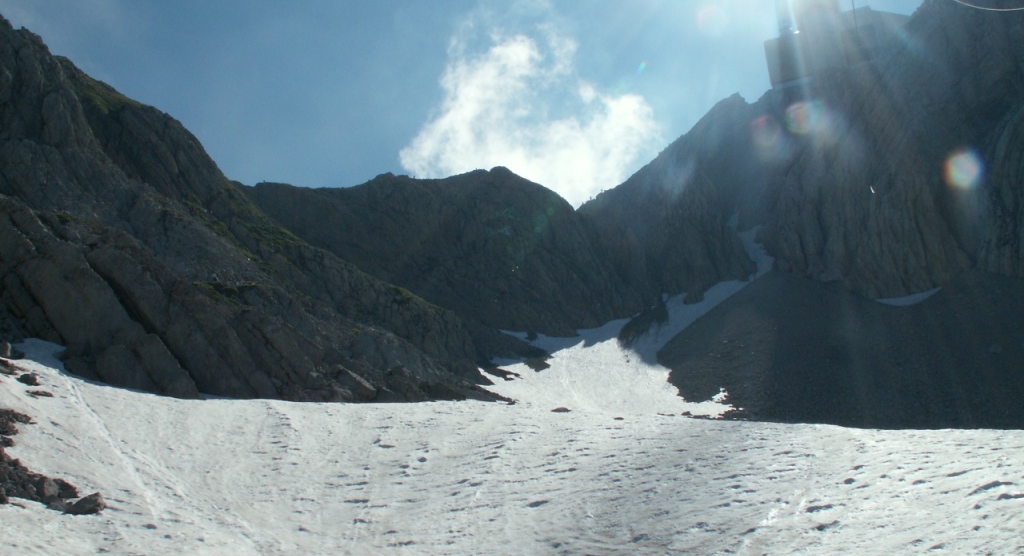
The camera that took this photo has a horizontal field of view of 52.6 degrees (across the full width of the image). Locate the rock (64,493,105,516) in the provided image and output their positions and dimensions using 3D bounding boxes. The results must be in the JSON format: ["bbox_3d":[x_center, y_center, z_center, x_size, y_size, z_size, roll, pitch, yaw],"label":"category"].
[{"bbox_3d":[-7.620,4.038,18.500,0.740,0.380,0.520,2,-7,-18],"label":"rock"}]

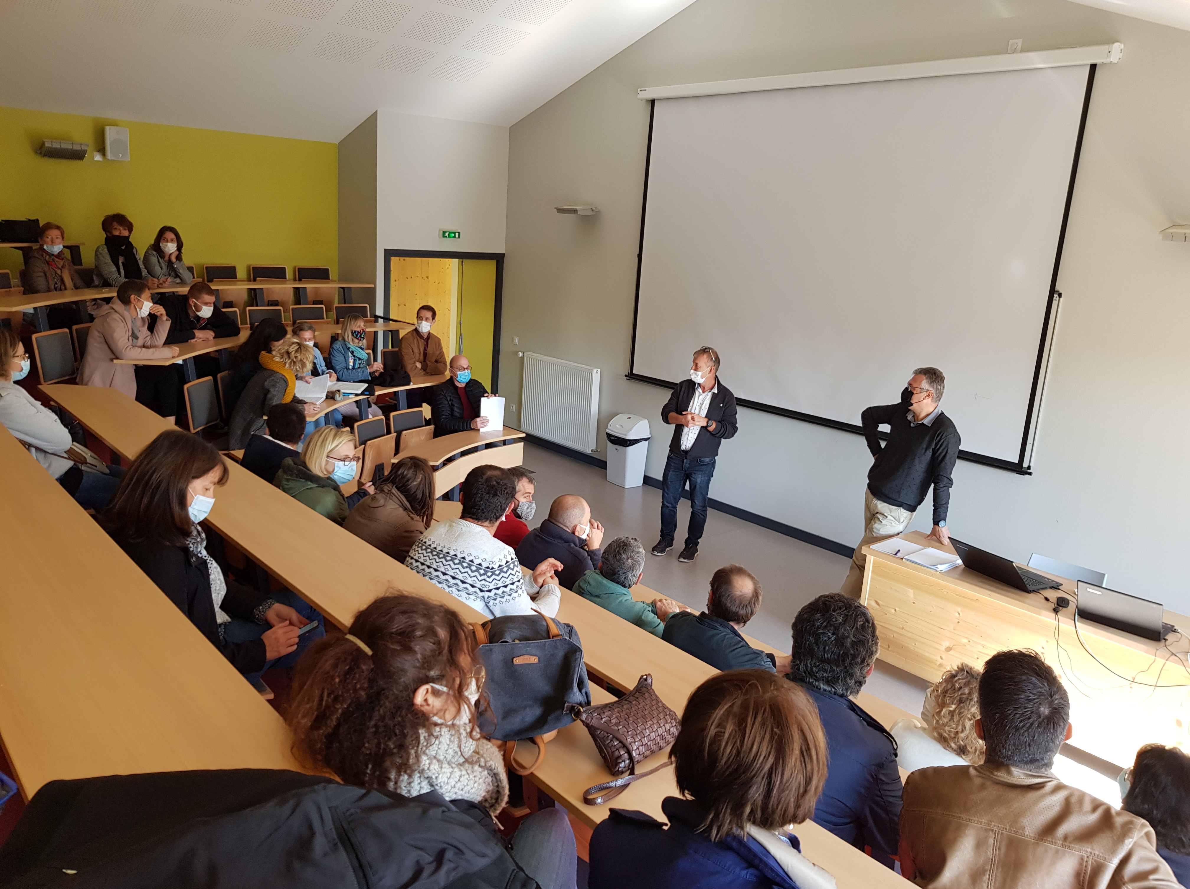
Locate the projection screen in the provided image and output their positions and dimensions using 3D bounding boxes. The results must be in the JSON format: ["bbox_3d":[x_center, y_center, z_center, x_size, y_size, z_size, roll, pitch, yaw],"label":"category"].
[{"bbox_3d":[1.788,-1.547,7.384,0.080,2.660,3.980,-9,18,-42],"label":"projection screen"}]

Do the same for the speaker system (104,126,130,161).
[{"bbox_3d":[-4.382,-2.757,8.205,0.200,0.290,0.190,-9,18,-42],"label":"speaker system"}]

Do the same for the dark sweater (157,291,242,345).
[{"bbox_3d":[-3.212,-0.904,7.230,0.560,0.550,0.530,5,13,7],"label":"dark sweater"}]

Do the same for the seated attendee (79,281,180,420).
[{"bbox_3d":[-3.163,-0.458,6.126,0.740,1.290,0.500,3,13,-3],"label":"seated attendee"}]

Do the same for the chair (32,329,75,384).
[{"bbox_3d":[-3.636,-0.345,6.392,0.480,0.890,0.430,5,13,4],"label":"chair"}]

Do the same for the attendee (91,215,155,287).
[{"bbox_3d":[-4.118,-1.302,7.846,0.700,1.350,0.500,9,14,20],"label":"attendee"}]

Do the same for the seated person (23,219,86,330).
[{"bbox_3d":[-4.282,-1.144,7.163,0.720,1.230,0.560,14,17,36],"label":"seated person"}]

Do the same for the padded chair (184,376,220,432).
[{"bbox_3d":[-2.742,-0.020,6.745,0.480,0.890,0.440,4,13,1],"label":"padded chair"}]

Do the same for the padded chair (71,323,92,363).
[{"bbox_3d":[-3.844,-0.514,7.023,0.420,0.840,0.450,5,14,4],"label":"padded chair"}]

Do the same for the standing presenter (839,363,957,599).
[{"bbox_3d":[2.057,0.366,6.123,0.740,1.780,0.500,11,15,28],"label":"standing presenter"}]

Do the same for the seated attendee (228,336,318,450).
[{"bbox_3d":[-2.349,-0.109,6.380,0.770,1.280,0.500,4,13,2],"label":"seated attendee"}]

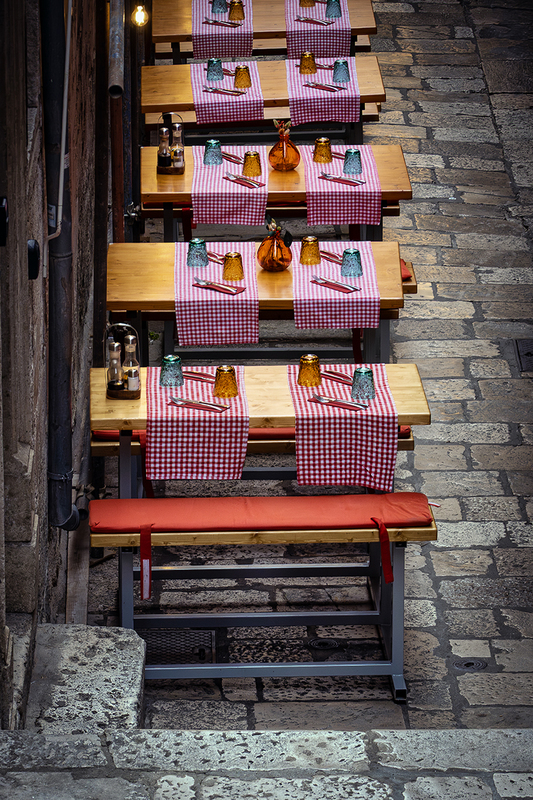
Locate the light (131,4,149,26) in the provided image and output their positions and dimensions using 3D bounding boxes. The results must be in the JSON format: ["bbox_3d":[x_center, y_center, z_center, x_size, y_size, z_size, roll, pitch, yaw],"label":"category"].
[{"bbox_3d":[-0.414,-1.256,9.800,0.057,0.073,0.057,0,21,0],"label":"light"}]

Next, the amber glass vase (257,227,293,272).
[{"bbox_3d":[0.030,-0.594,11.744,0.136,0.170,0.136,0,21,0],"label":"amber glass vase"}]

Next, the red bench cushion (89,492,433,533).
[{"bbox_3d":[-0.018,0.376,10.151,1.147,0.033,0.220,0,21,-1],"label":"red bench cushion"}]

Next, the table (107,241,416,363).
[{"bbox_3d":[-0.047,-0.069,11.892,1.131,0.916,0.708,0,21,-1],"label":"table"}]

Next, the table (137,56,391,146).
[{"bbox_3d":[-0.023,-1.119,14.657,1.160,0.916,0.708,-1,21,-2],"label":"table"}]

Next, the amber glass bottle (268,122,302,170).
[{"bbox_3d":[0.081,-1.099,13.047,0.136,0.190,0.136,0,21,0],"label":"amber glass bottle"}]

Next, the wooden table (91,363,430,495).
[{"bbox_3d":[-0.031,0.401,10.655,1.160,0.916,0.496,-1,21,-3],"label":"wooden table"}]

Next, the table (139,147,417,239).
[{"bbox_3d":[0.033,-0.590,13.264,1.160,0.916,0.696,-1,21,-2],"label":"table"}]

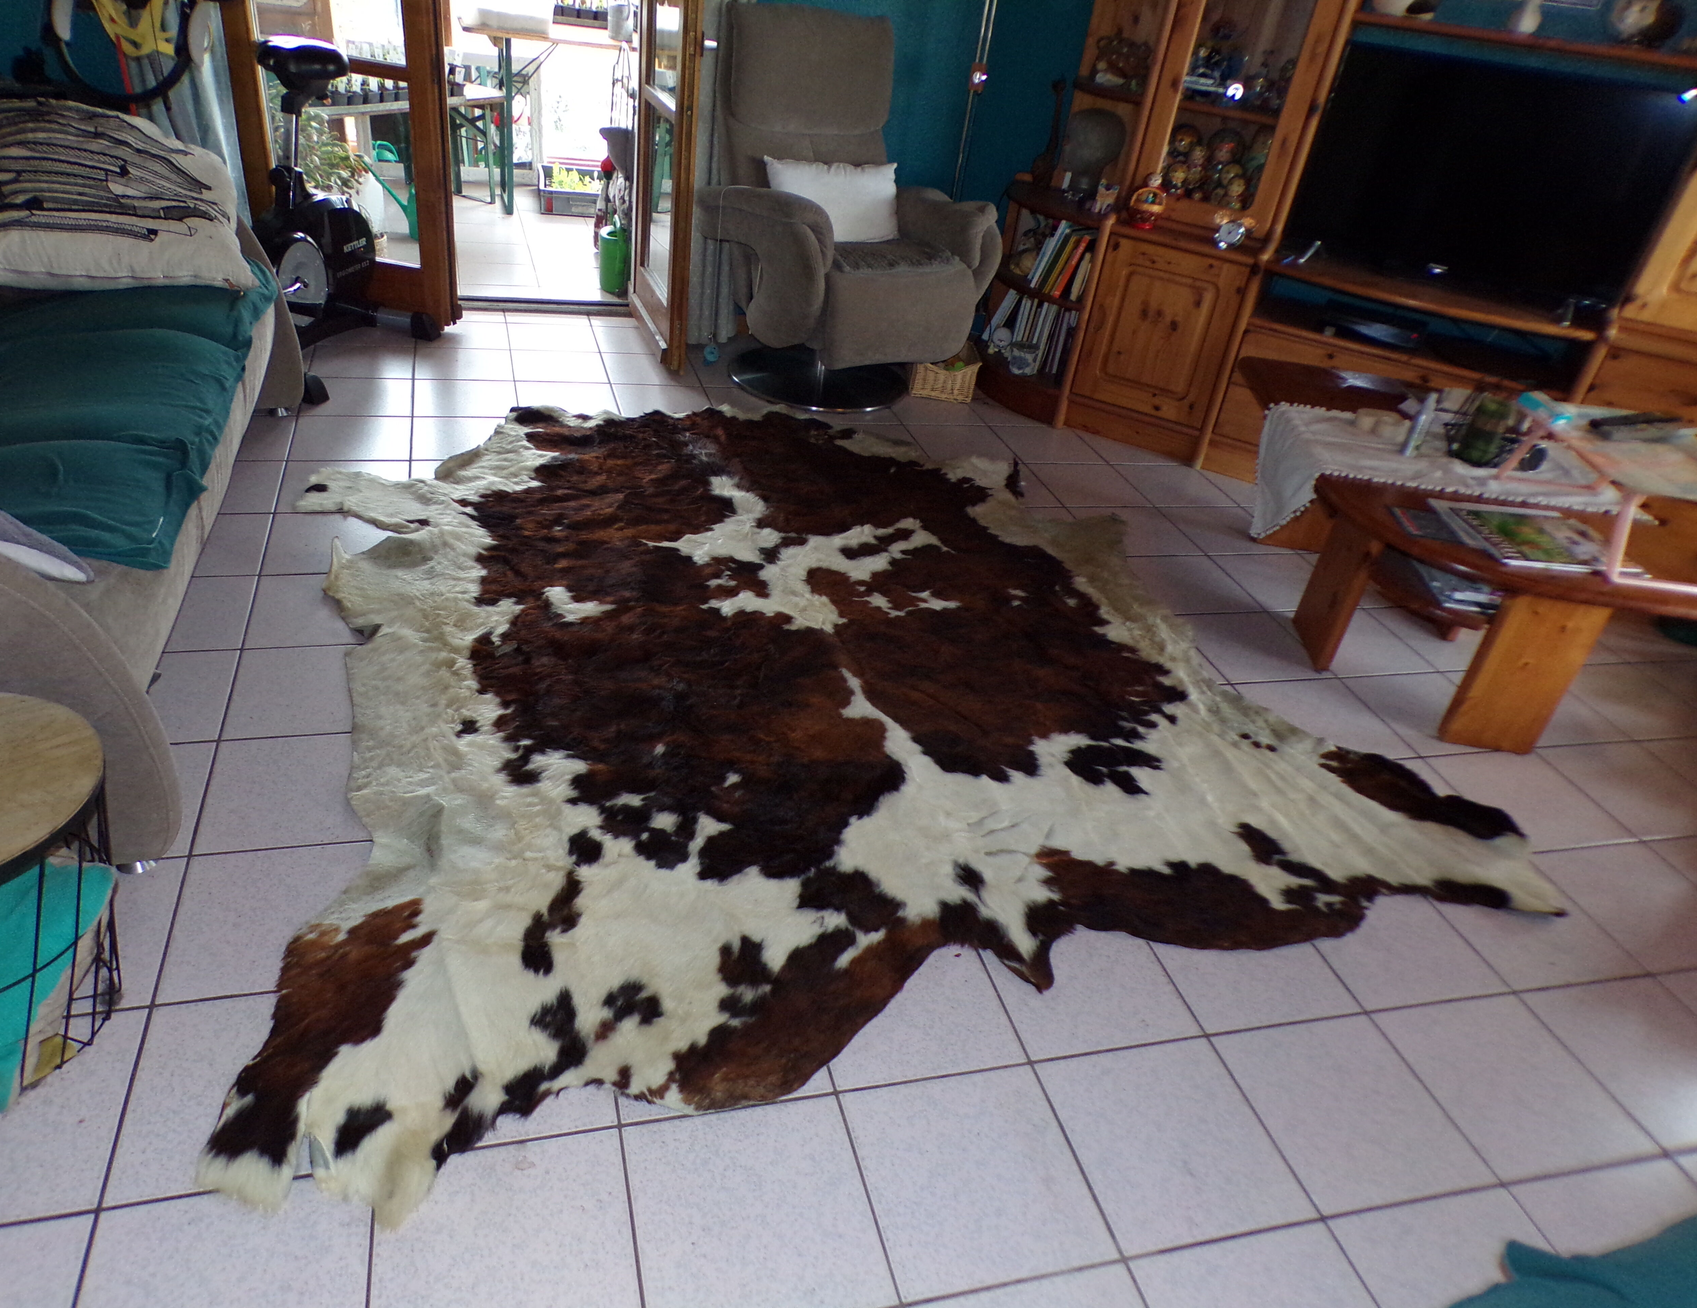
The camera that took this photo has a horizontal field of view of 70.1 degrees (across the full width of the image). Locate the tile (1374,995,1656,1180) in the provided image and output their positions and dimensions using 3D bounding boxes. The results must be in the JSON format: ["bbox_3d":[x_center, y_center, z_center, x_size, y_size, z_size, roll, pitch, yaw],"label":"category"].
[{"bbox_3d":[1.032,0.663,1.888,0.300,0.010,0.306,-2,33,-17],"label":"tile"}]

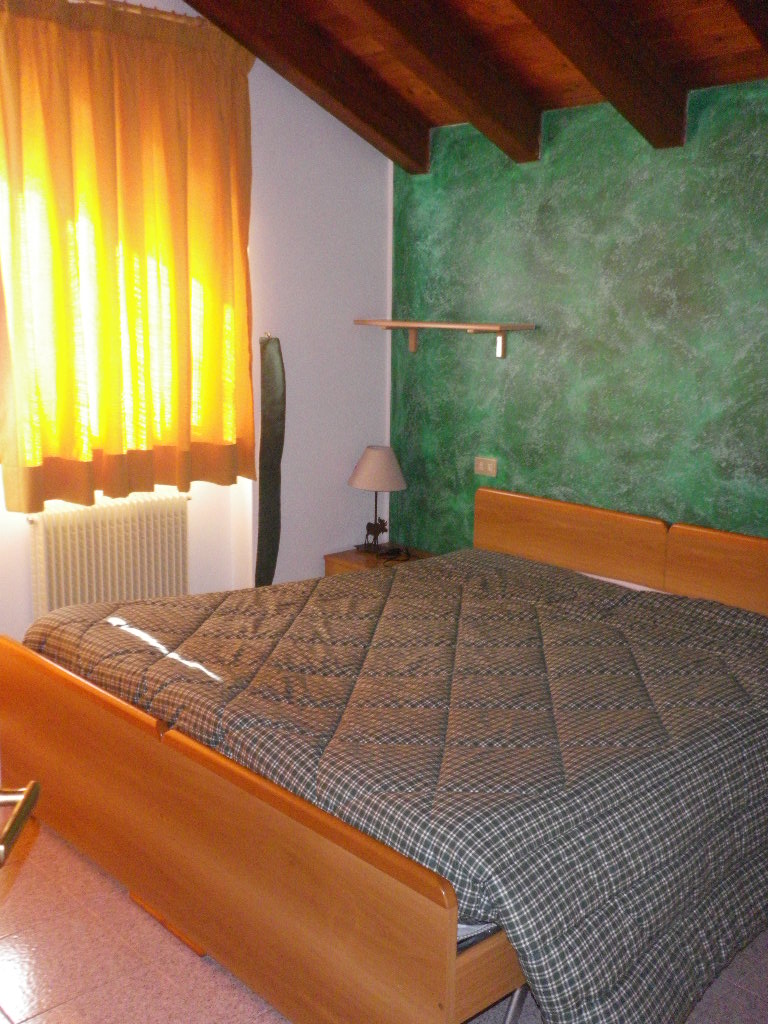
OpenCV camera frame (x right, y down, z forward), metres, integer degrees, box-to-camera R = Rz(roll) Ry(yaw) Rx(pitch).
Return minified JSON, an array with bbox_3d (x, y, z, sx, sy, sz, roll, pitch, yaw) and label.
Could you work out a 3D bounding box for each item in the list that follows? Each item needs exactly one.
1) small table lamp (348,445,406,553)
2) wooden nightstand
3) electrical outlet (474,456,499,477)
[{"bbox_3d":[-0.031,-0.047,4.522,0.258,0.480,0.258,1,11,0],"label":"small table lamp"},{"bbox_3d":[0.043,0.400,4.534,0.380,0.400,0.460,-10,15,-42],"label":"wooden nightstand"},{"bbox_3d":[0.424,-0.183,4.285,0.012,0.075,0.120,-10,15,-42],"label":"electrical outlet"}]

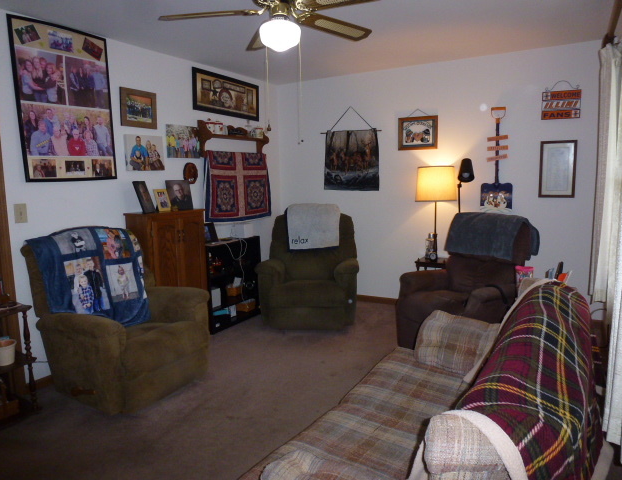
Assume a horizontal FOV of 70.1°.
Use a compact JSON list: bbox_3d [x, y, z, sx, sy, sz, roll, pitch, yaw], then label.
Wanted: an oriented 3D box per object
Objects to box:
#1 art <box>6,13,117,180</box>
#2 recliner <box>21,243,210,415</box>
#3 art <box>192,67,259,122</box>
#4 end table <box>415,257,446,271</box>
[{"bbox_3d":[-1.666,-0.926,3.063,0.022,1.026,0.663,4,10,31],"label":"art"},{"bbox_3d":[-1.271,0.472,3.027,0.864,1.033,0.894,4,10,31],"label":"recliner"},{"bbox_3d":[-0.823,-1.418,4.411,0.030,0.369,0.982,4,10,30],"label":"art"},{"bbox_3d":[1.208,0.476,4.345,0.310,0.582,0.290,4,10,30],"label":"end table"}]

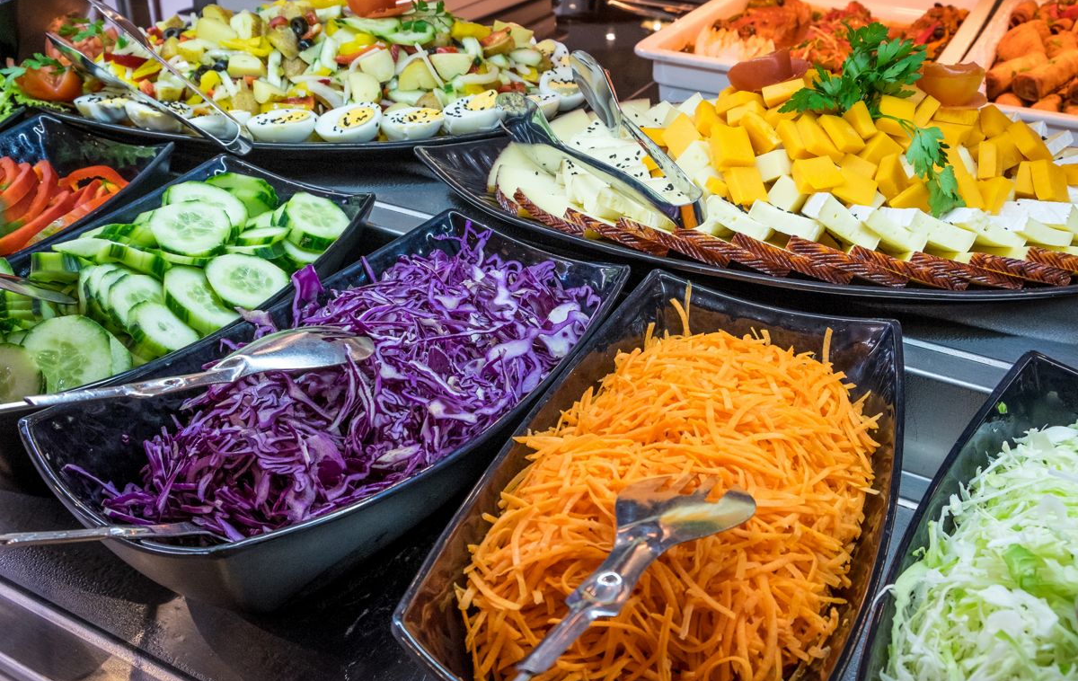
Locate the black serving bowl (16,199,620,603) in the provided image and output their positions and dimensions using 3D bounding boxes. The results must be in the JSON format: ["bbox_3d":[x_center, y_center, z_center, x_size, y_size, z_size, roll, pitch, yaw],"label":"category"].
[{"bbox_3d":[-0.089,0.032,0.510,0.167,0.082,0.315,22,37,30],"label":"black serving bowl"}]

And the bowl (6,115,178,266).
[{"bbox_3d":[-0.390,-0.059,0.642,0.167,0.082,0.315,14,34,19],"label":"bowl"}]

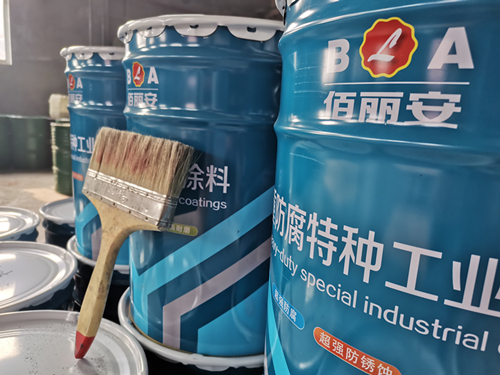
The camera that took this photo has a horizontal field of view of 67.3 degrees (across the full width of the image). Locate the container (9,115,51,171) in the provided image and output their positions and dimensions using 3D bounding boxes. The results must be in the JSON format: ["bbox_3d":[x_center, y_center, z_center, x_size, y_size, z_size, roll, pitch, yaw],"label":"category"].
[{"bbox_3d":[-3.590,-0.711,6.070,0.600,0.880,0.600,4,11,0],"label":"container"}]

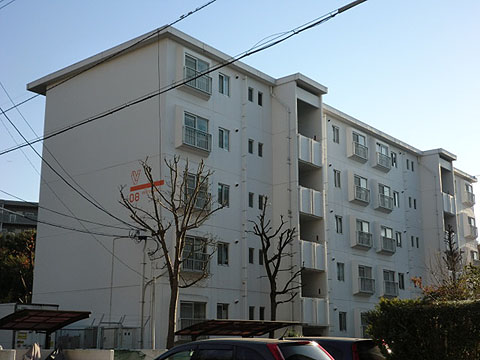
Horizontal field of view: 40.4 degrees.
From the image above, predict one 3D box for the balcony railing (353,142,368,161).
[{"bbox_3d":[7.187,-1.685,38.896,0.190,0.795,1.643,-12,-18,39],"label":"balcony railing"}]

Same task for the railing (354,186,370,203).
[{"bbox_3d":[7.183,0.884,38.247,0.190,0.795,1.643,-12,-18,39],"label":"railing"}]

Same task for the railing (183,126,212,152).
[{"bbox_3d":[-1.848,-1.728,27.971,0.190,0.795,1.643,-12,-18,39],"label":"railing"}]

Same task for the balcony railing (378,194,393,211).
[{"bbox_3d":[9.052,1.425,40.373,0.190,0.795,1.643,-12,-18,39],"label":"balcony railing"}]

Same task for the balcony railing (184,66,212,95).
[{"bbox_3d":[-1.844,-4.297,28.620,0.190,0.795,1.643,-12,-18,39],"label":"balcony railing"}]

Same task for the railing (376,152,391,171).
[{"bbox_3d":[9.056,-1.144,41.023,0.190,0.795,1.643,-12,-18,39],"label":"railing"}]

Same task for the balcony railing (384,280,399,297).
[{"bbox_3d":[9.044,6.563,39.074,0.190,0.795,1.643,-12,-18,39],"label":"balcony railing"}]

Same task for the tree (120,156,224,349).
[{"bbox_3d":[-1.993,2.674,18.921,3.067,6.988,2.914,2,-14,-6],"label":"tree"}]

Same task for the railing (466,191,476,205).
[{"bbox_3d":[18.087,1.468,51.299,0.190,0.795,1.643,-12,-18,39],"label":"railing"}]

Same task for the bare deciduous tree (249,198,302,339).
[{"bbox_3d":[1.340,3.917,23.456,1.913,6.812,2.104,-1,-14,3],"label":"bare deciduous tree"}]

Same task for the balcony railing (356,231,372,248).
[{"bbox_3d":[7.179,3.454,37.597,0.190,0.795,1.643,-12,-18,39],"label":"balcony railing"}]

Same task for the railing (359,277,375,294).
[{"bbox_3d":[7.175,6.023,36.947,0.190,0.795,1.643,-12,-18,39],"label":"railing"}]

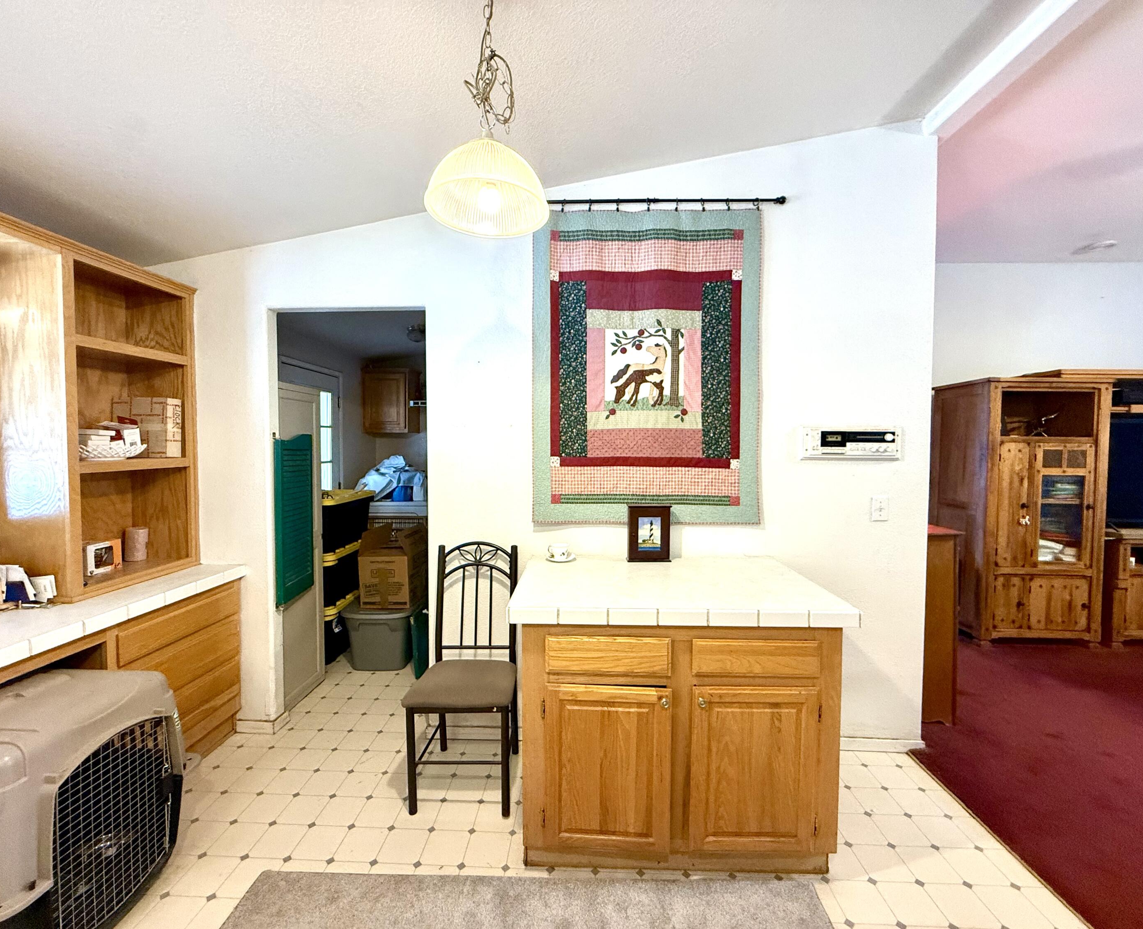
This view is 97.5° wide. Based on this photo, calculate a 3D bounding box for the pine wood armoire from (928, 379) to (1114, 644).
[{"bbox_3d":[3.349,0.336,3.828,0.825,1.900,0.600,0,2,2],"label":"pine wood armoire"}]

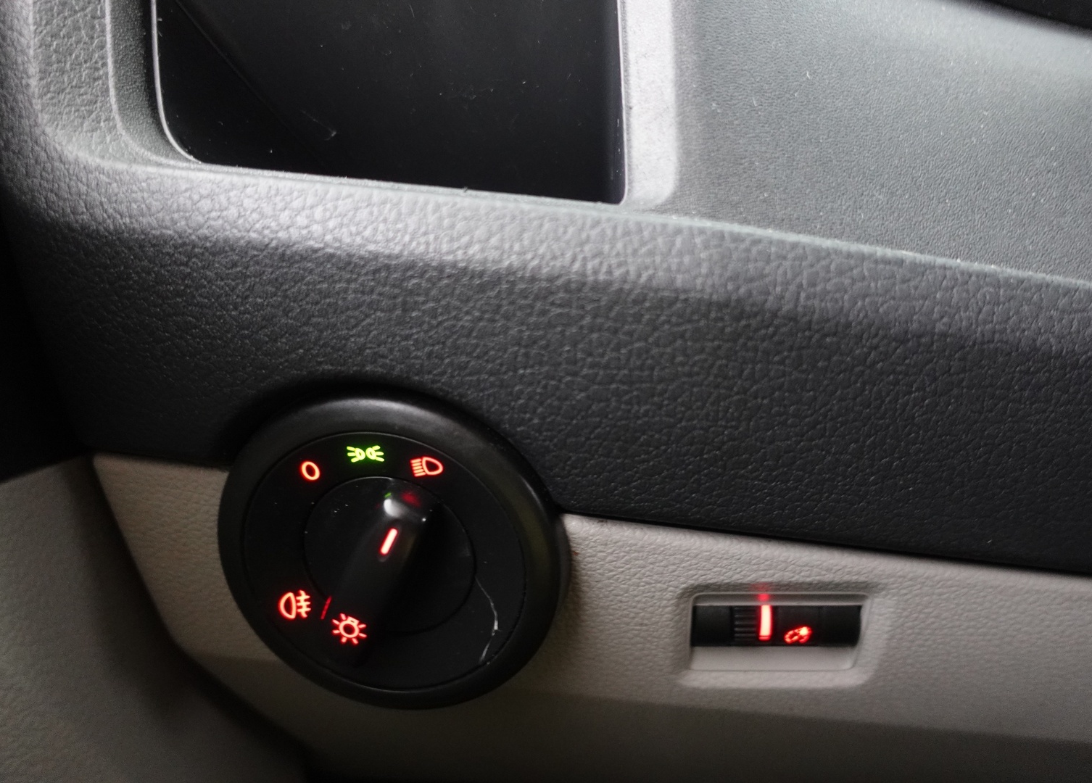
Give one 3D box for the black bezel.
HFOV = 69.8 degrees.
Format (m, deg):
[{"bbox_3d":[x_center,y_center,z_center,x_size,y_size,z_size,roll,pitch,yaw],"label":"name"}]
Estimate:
[{"bbox_3d":[-0.037,0.040,0.172,0.079,0.079,0.022,-1,17,8],"label":"black bezel"}]

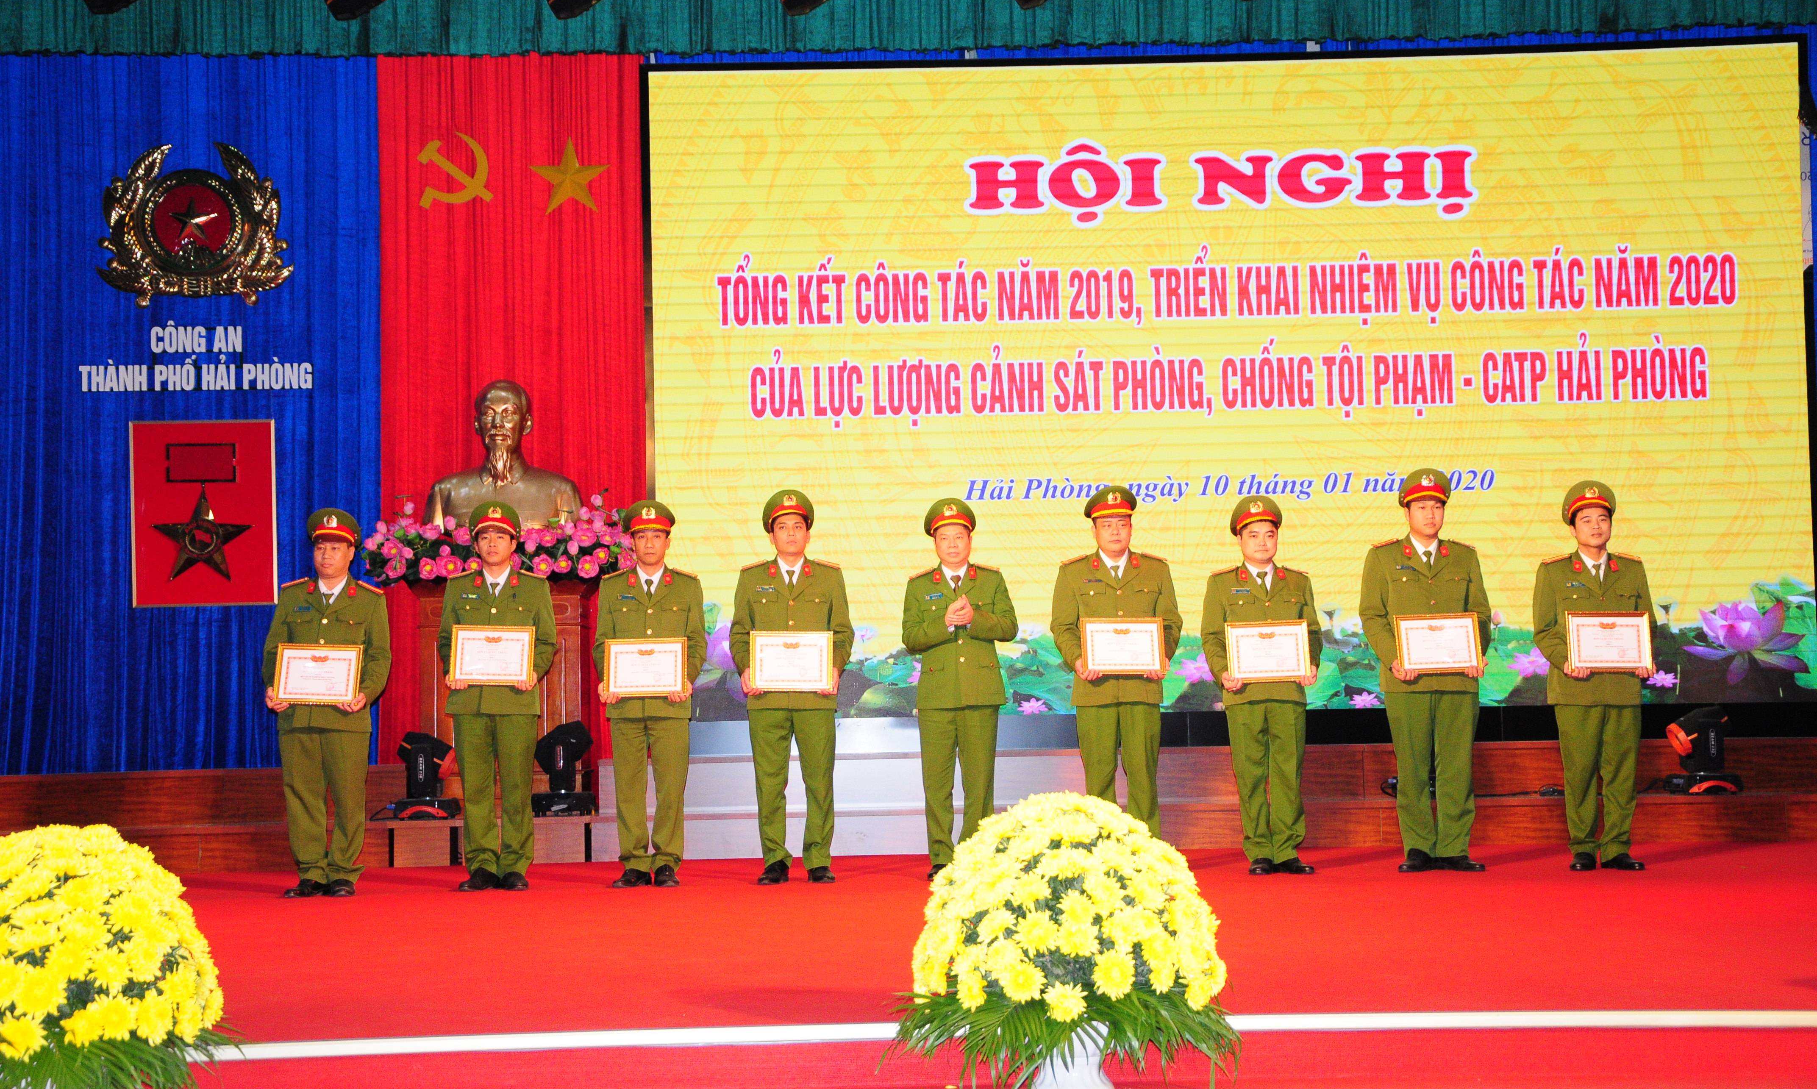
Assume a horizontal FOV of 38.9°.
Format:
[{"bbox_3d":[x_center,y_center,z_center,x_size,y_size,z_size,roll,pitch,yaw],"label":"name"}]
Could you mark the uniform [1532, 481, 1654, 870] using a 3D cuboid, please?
[{"bbox_3d":[3.142,0.599,11.800,0.484,1.765,0.400,-1,0,0],"label":"uniform"}]

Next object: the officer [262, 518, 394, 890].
[{"bbox_3d":[-2.652,0.711,11.700,0.594,1.751,0.390,-1,-1,7],"label":"officer"}]

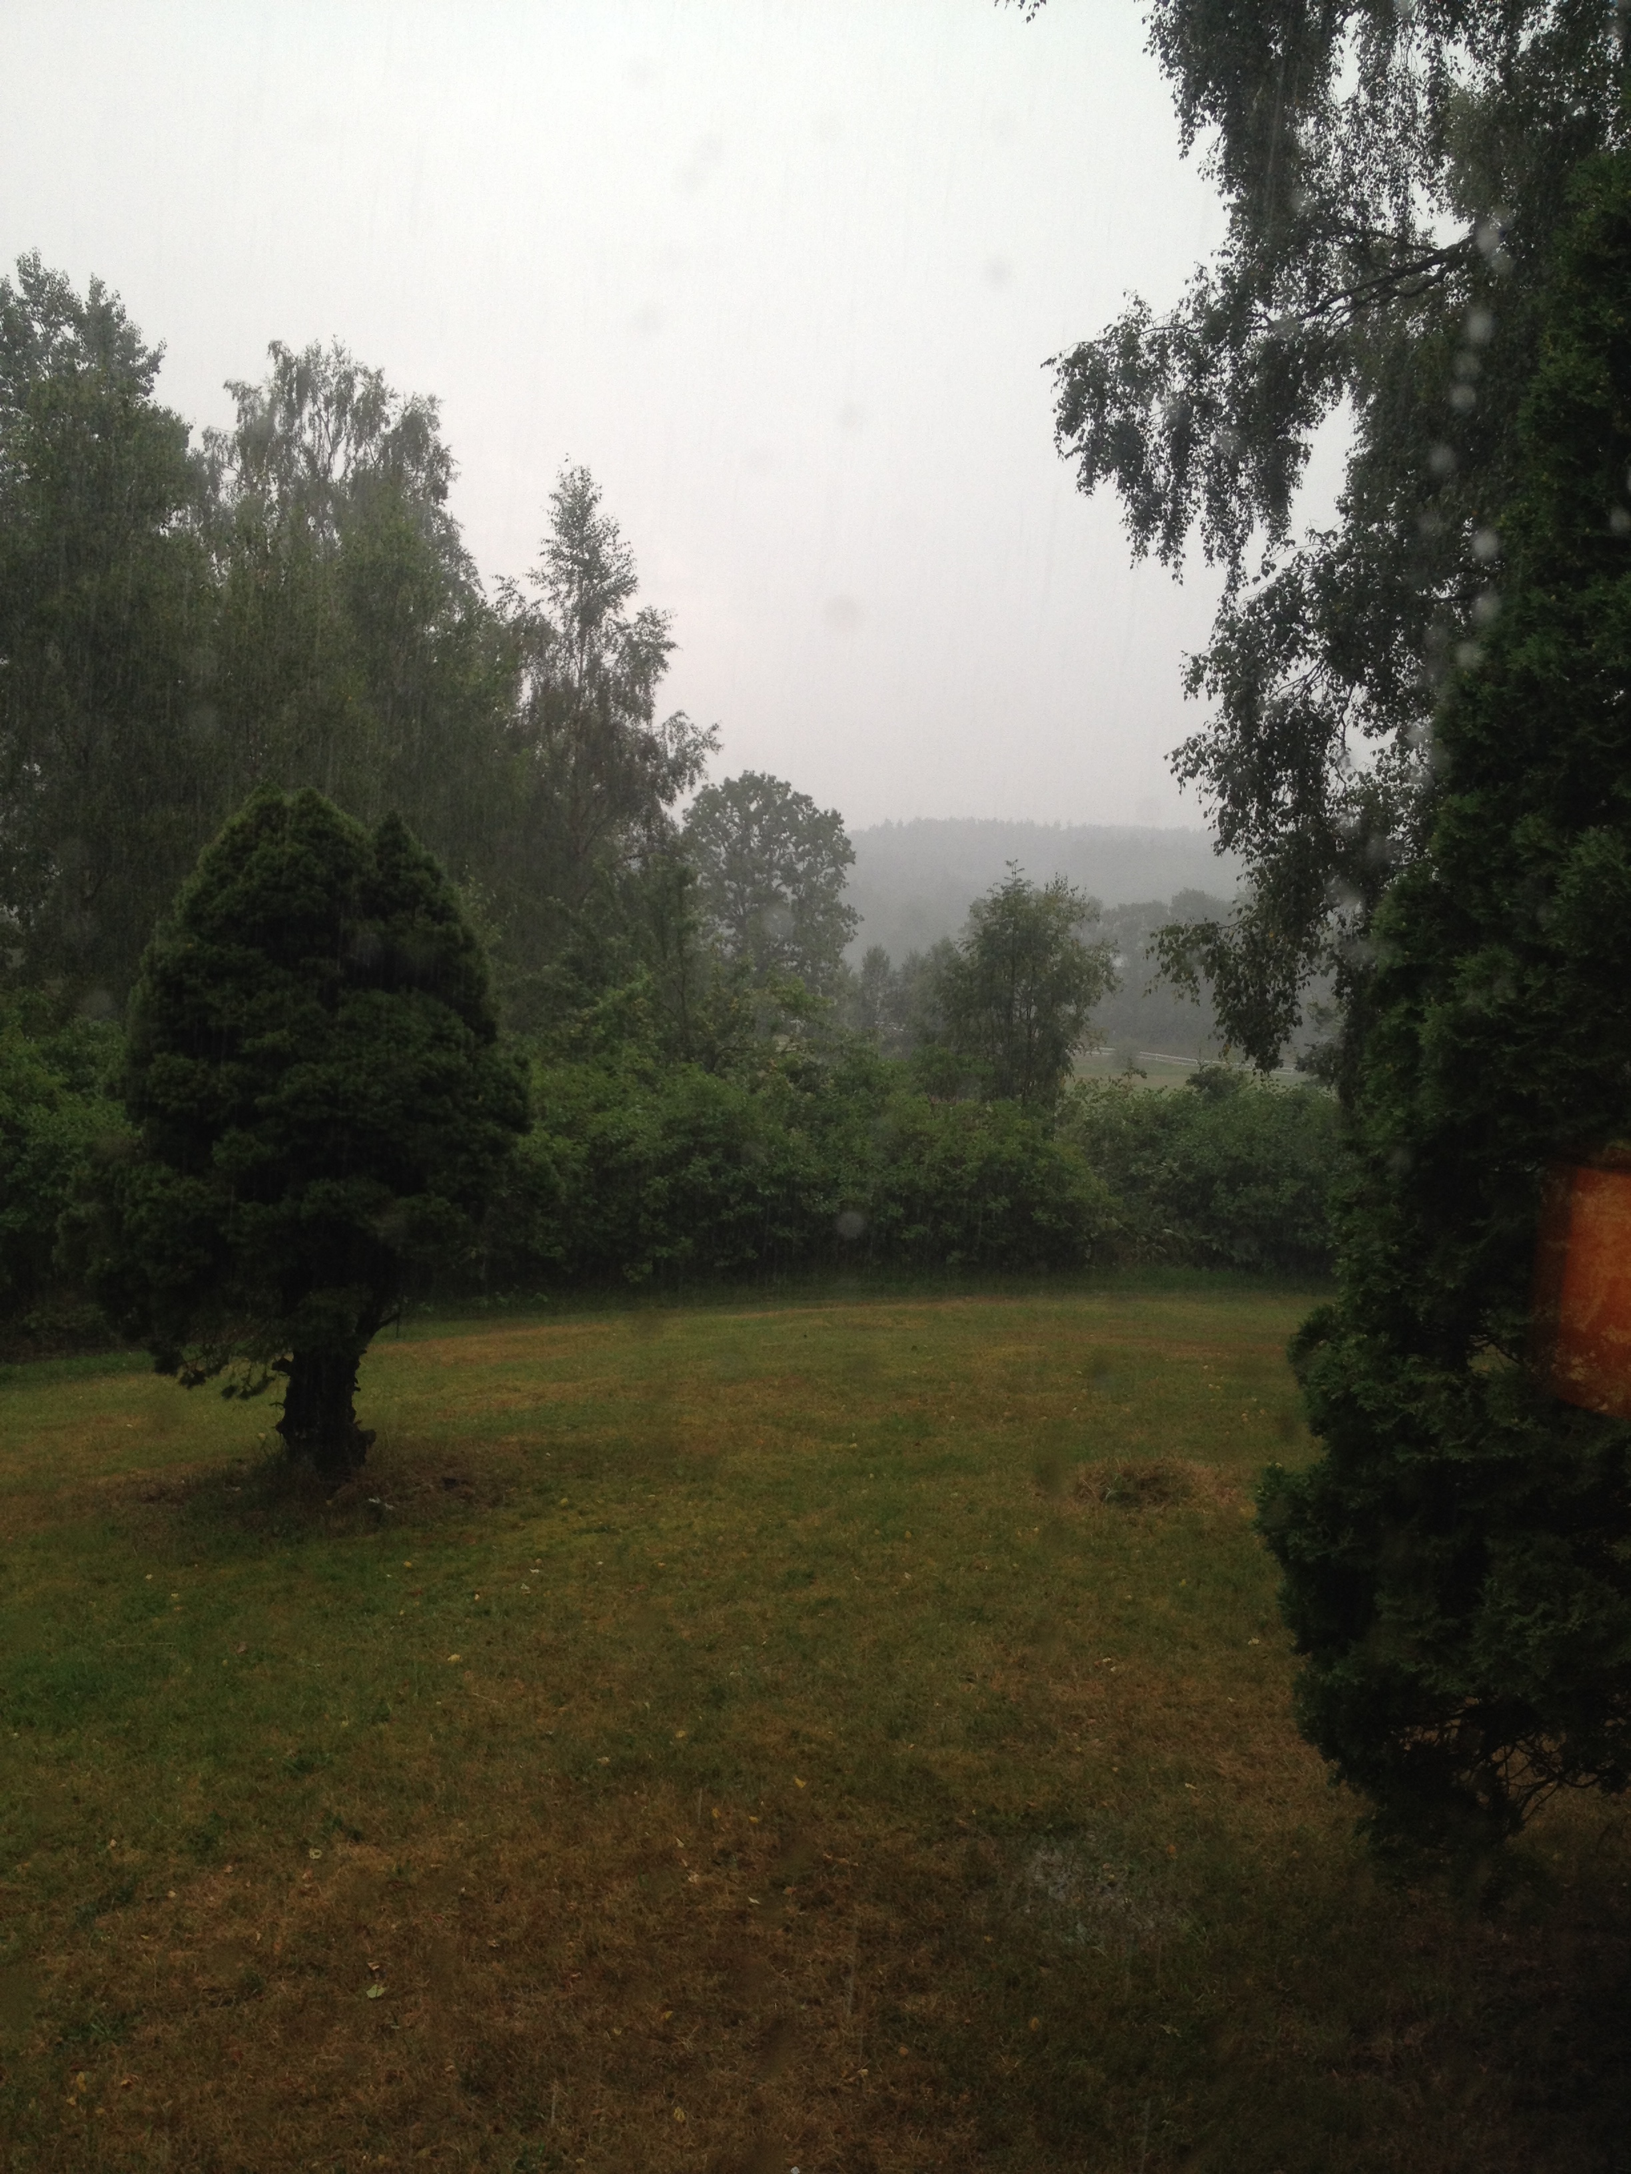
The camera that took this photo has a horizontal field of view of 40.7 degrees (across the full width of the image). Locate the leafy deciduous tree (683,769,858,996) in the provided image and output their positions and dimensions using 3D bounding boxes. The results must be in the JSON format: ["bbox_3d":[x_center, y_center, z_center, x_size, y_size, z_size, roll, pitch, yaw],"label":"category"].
[{"bbox_3d":[-2.355,-9.730,115.000,9.400,14.000,9.200,0,2,-1],"label":"leafy deciduous tree"}]

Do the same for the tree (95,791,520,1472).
[{"bbox_3d":[-2.763,0.246,12.000,2.350,3.750,2.300,0,2,-13],"label":"tree"}]

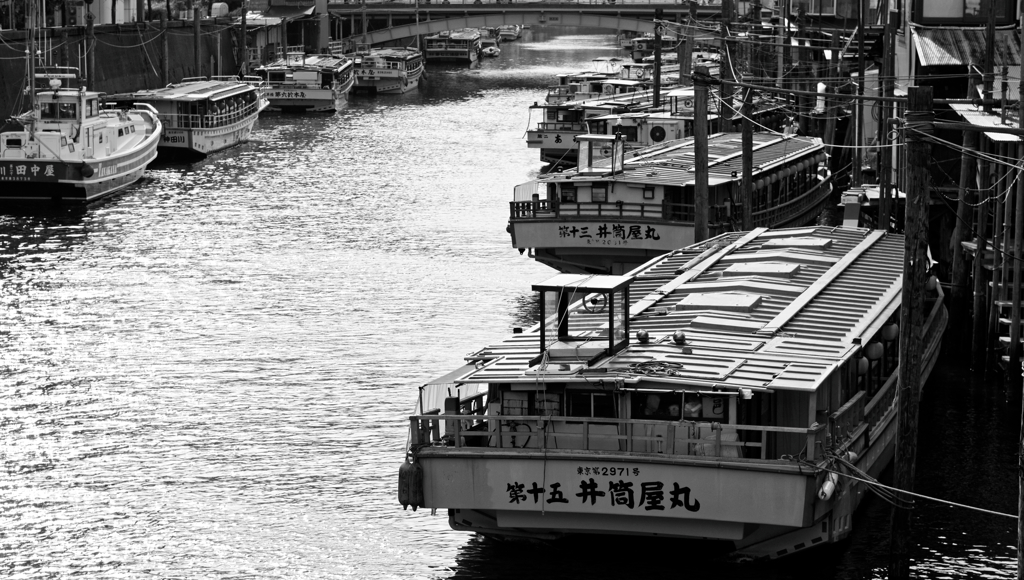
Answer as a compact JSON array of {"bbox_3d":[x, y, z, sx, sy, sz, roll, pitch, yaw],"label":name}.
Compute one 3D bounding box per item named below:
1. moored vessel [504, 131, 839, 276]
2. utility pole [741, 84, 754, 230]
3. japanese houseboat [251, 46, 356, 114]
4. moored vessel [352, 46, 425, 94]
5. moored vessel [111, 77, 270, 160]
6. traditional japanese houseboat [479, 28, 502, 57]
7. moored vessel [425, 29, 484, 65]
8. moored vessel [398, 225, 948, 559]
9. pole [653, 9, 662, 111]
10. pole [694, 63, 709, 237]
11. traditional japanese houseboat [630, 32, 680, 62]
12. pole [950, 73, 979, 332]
[{"bbox_3d":[5.304,-2.902,64.999,4.800,3.300,20.000,2,7,17],"label":"moored vessel"},{"bbox_3d":[5.790,-2.871,60.117,0.250,4.750,0.250,1,7,0],"label":"utility pole"},{"bbox_3d":[-11.742,-12.129,139.583,4.500,3.100,18.000,0,7,-1],"label":"japanese houseboat"},{"bbox_3d":[-8.310,-14.566,159.172,4.300,3.000,15.500,0,7,3],"label":"moored vessel"},{"bbox_3d":[-13.966,-7.925,108.049,4.400,2.700,19.500,1,7,5],"label":"moored vessel"},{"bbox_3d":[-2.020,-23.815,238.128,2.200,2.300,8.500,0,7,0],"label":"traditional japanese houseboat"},{"bbox_3d":[-4.949,-21.365,213.504,4.000,2.800,17.000,0,7,2],"label":"moored vessel"},{"bbox_3d":[4.045,0.468,39.385,4.850,3.000,22.800,2,7,14],"label":"moored vessel"},{"bbox_3d":[5.619,-7.900,94.760,0.220,6.000,0.220,1,7,0],"label":"pole"},{"bbox_3d":[3.904,-2.044,50.576,0.280,5.139,0.280,0,7,0],"label":"pole"},{"bbox_3d":[12.965,-21.247,212.976,4.100,2.700,16.000,1,7,6],"label":"traditional japanese houseboat"},{"bbox_3d":[8.493,-1.502,45.879,0.320,5.218,0.320,2,7,0],"label":"pole"}]

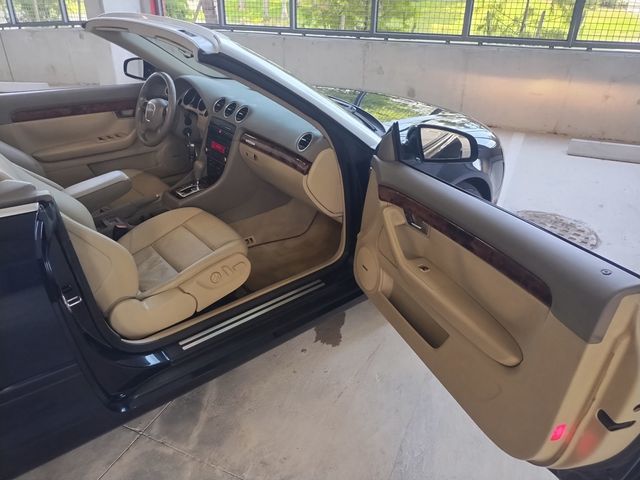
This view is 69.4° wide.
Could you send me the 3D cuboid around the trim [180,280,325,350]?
[{"bbox_3d":[-0.237,0.281,1.823,0.665,0.012,0.046,-21,36,-35],"label":"trim"}]

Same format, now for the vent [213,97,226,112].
[{"bbox_3d":[-0.486,-0.658,2.275,0.083,0.083,0.032,31,8,42],"label":"vent"}]

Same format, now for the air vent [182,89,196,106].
[{"bbox_3d":[-0.700,-0.768,2.490,0.040,0.110,0.110,9,16,-46],"label":"air vent"}]

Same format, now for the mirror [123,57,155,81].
[{"bbox_3d":[-1.045,-0.990,2.676,0.205,0.130,0.100,20,34,29],"label":"mirror"}]

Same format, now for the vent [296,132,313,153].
[{"bbox_3d":[-0.052,-0.375,1.790,0.083,0.083,0.032,31,8,42],"label":"vent"}]

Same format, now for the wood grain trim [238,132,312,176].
[{"bbox_3d":[-0.206,-0.382,2.014,0.520,0.060,0.030,31,8,42],"label":"wood grain trim"}]

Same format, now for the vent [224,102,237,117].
[{"bbox_3d":[-0.419,-0.617,2.206,0.083,0.083,0.032,31,8,42],"label":"vent"}]

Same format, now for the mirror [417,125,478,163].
[{"bbox_3d":[0.447,-0.338,1.620,0.205,0.130,0.100,-3,29,-8],"label":"mirror"}]

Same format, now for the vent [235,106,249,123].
[{"bbox_3d":[-0.352,-0.576,2.136,0.083,0.083,0.032,31,8,42],"label":"vent"}]

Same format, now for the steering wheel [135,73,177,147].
[{"bbox_3d":[-0.821,-0.654,2.340,0.100,0.380,0.380,10,15,-47],"label":"steering wheel"}]

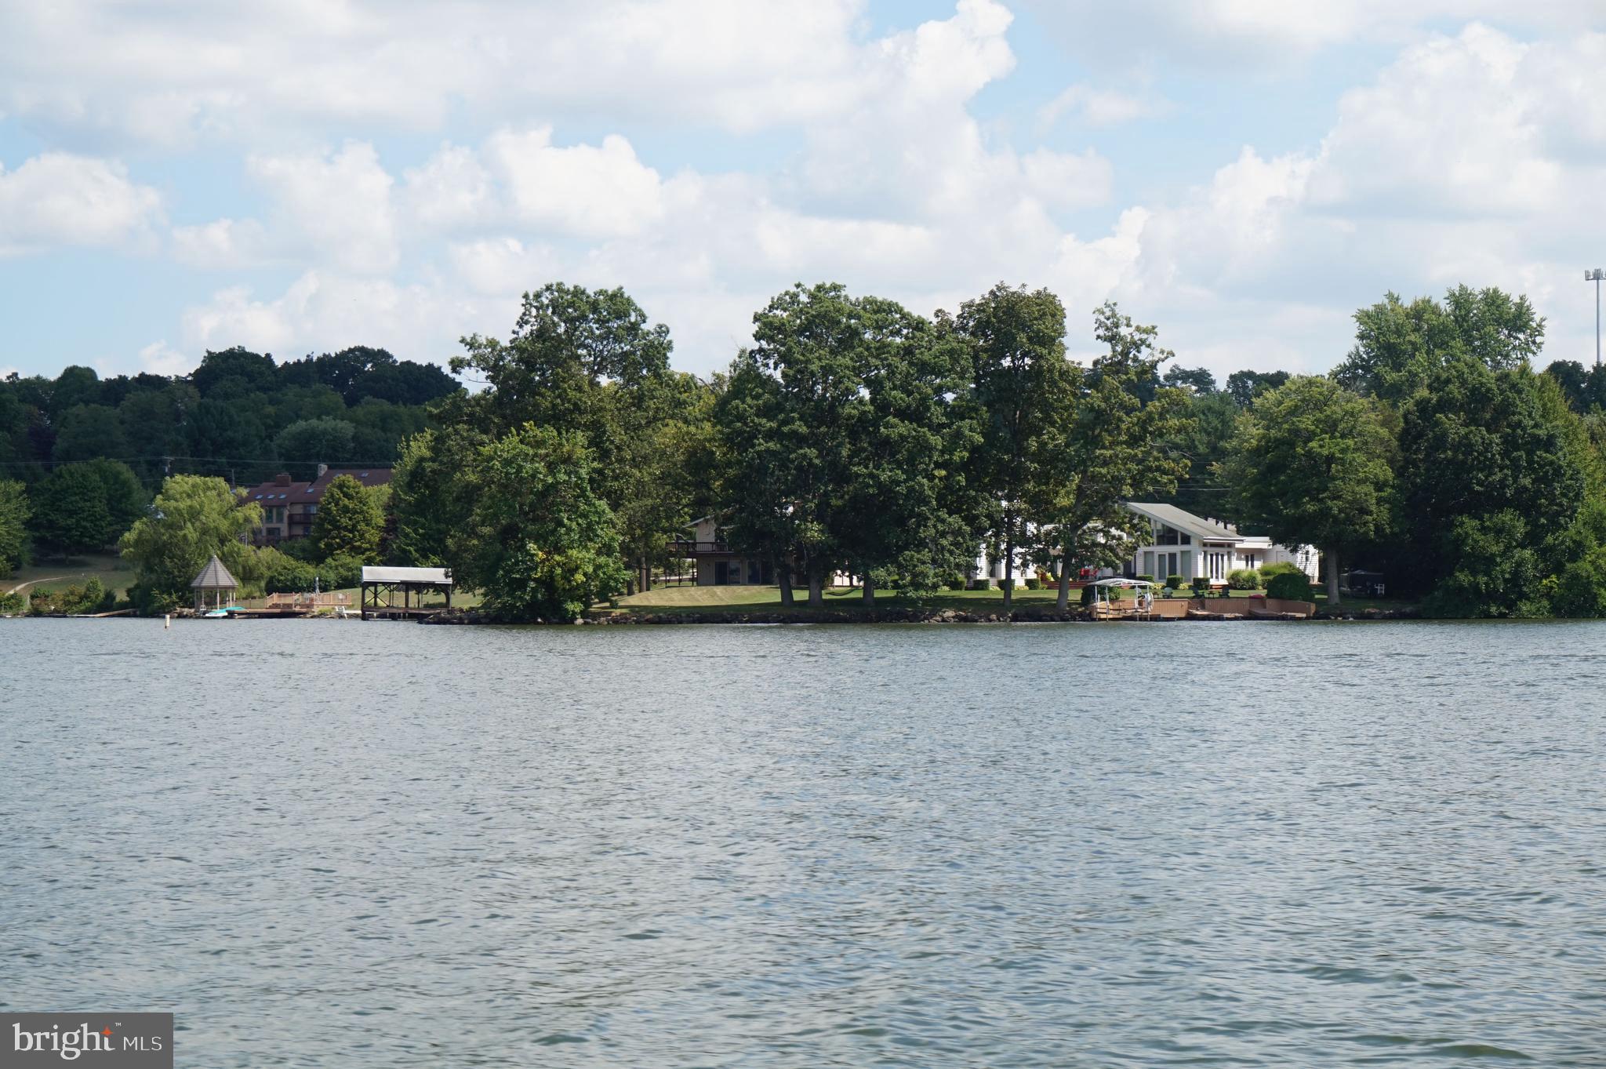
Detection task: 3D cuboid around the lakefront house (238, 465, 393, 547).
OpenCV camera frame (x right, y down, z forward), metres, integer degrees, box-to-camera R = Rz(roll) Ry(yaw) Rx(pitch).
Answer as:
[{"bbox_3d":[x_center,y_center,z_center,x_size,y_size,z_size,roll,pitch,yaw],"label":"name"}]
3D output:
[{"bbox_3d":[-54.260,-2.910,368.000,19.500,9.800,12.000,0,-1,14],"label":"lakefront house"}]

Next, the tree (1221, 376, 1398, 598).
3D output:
[{"bbox_3d":[38.850,-3.390,251.000,13.470,17.510,13.060,0,-1,0],"label":"tree"}]

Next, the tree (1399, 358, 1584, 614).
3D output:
[{"bbox_3d":[52.860,-3.710,250.000,13.980,19.660,13.560,0,-1,0],"label":"tree"}]

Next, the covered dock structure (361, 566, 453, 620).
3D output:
[{"bbox_3d":[-34.420,5.100,283.000,7.800,4.600,5.200,0,-1,-3],"label":"covered dock structure"}]

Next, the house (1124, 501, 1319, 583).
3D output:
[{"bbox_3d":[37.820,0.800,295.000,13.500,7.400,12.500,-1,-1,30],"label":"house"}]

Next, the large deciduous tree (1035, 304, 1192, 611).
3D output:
[{"bbox_3d":[22.800,-5.710,239.000,11.380,22.570,11.040,0,-1,0],"label":"large deciduous tree"}]

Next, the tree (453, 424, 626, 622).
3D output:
[{"bbox_3d":[-20.890,-0.890,258.000,13.600,15.800,12.300,0,-1,0],"label":"tree"}]

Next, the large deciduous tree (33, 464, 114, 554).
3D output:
[{"bbox_3d":[-89.830,-2.700,400.000,10.500,12.000,10.500,0,-1,0],"label":"large deciduous tree"}]

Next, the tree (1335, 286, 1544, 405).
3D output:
[{"bbox_3d":[54.730,-8.200,280.000,17.670,26.230,17.140,0,-1,0],"label":"tree"}]

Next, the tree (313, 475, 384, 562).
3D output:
[{"bbox_3d":[-46.750,-1.550,335.000,7.210,9.170,7.000,0,-1,0],"label":"tree"}]

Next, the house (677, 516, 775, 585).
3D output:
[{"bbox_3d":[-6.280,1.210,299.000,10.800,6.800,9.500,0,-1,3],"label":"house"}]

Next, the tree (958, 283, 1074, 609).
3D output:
[{"bbox_3d":[17.840,-7.420,273.000,9.900,27.400,10.000,0,-1,0],"label":"tree"}]

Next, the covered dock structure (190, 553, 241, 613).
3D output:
[{"bbox_3d":[-56.510,4.760,313.000,4.600,5.600,4.600,0,-1,0],"label":"covered dock structure"}]

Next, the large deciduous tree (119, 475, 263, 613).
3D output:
[{"bbox_3d":[-60.900,0.940,324.000,14.400,13.800,13.000,0,-1,0],"label":"large deciduous tree"}]

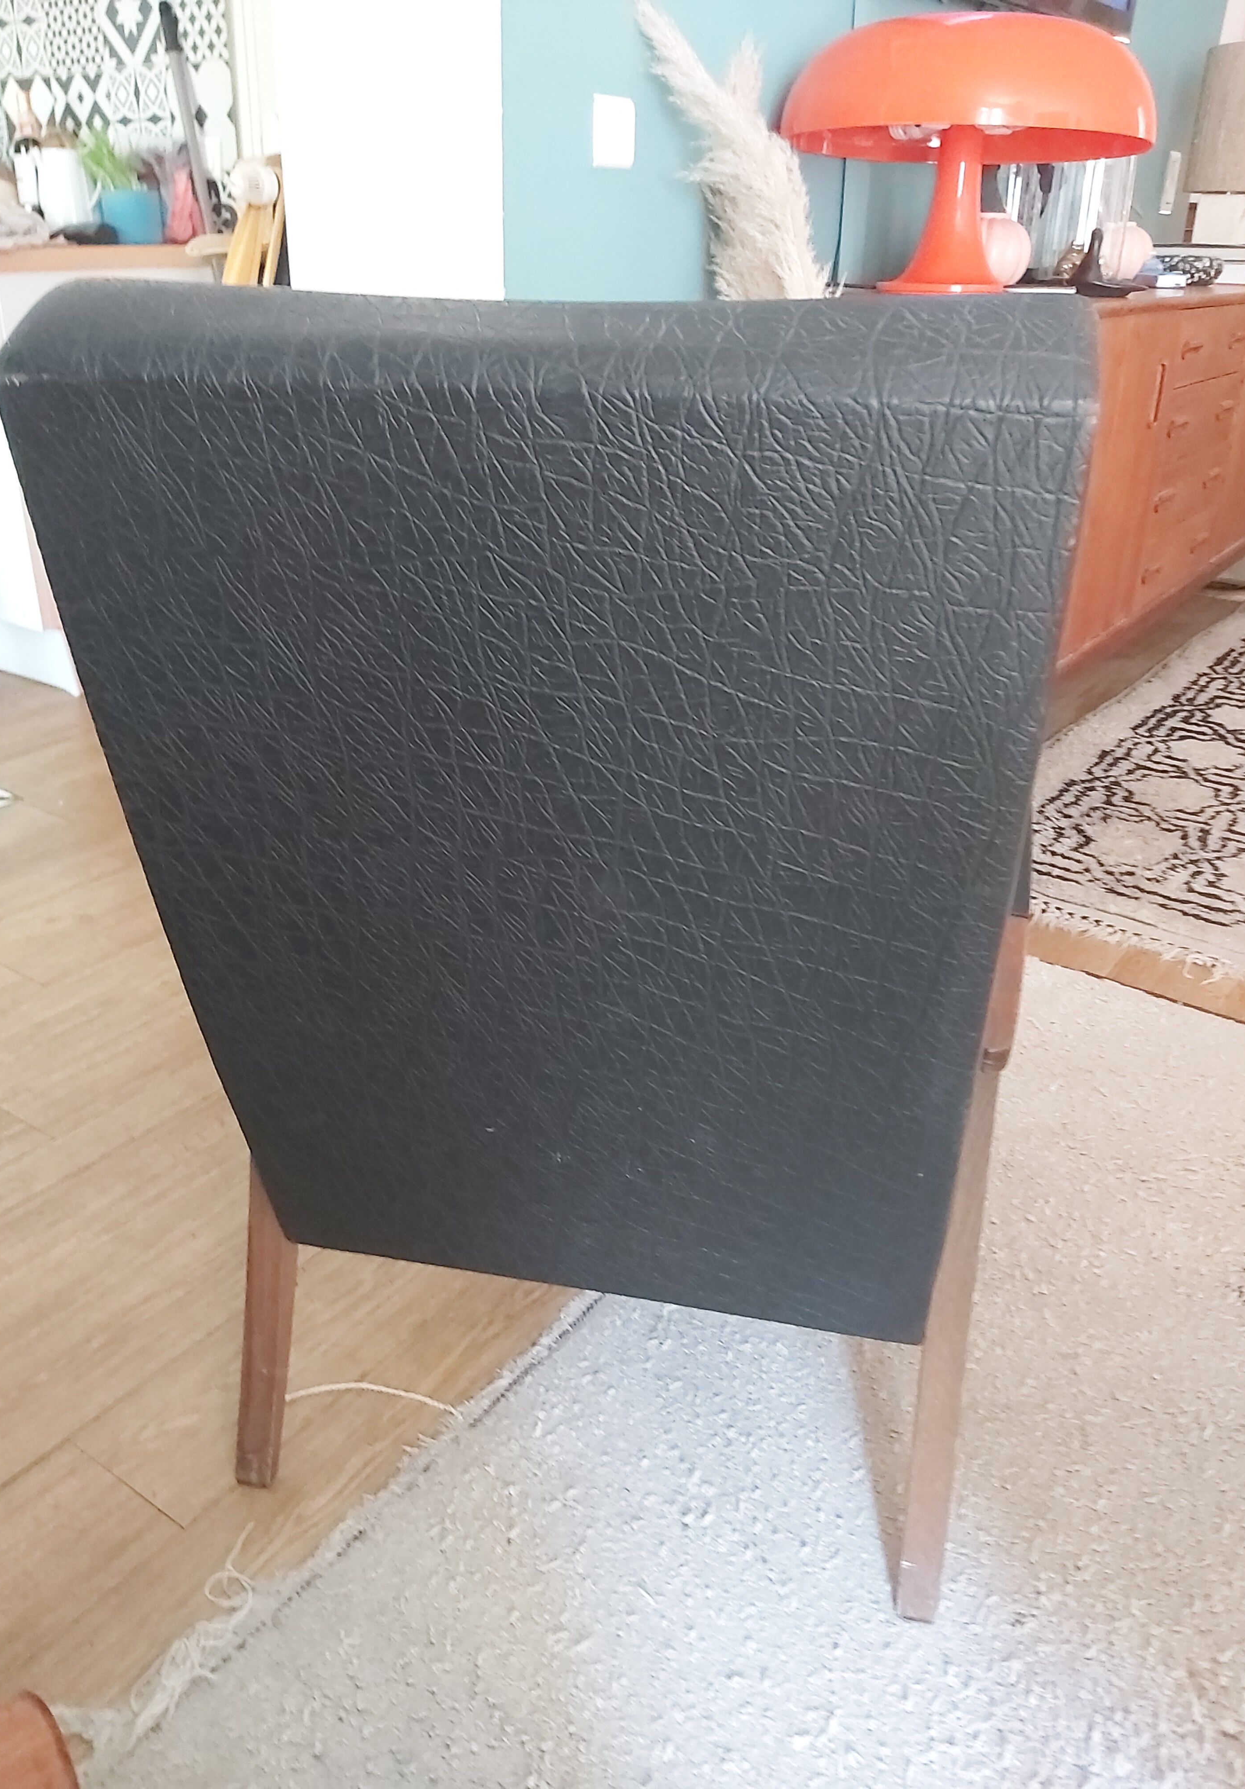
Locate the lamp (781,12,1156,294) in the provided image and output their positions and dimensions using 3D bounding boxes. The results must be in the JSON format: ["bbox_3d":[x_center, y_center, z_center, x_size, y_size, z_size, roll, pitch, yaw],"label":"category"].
[{"bbox_3d":[0.501,-1.095,2.012,0.540,0.347,0.540,2,26,0],"label":"lamp"}]

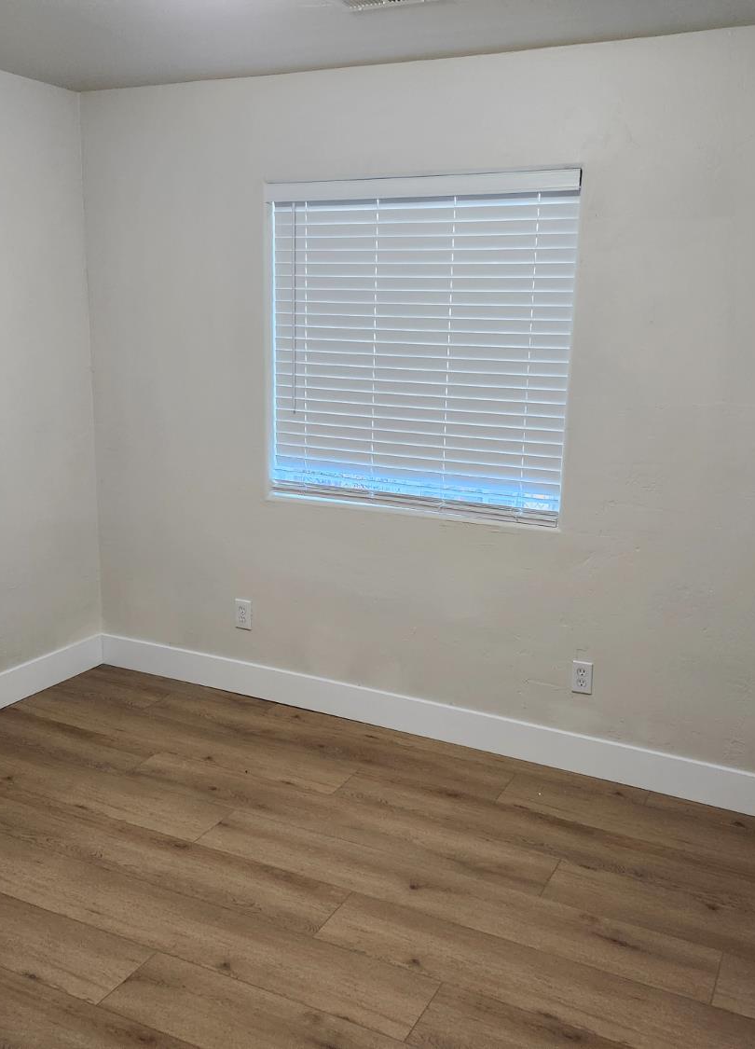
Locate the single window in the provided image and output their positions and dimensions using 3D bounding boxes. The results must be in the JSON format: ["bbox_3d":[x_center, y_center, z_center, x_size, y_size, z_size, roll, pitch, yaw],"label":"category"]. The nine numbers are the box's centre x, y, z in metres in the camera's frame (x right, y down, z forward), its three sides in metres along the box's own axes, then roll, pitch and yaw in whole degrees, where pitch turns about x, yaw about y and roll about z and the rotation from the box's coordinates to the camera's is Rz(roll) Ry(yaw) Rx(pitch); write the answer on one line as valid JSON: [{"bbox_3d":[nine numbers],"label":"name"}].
[{"bbox_3d":[0.126,-0.626,3.360,1.184,1.187,0.090,7,14,26],"label":"single window"}]

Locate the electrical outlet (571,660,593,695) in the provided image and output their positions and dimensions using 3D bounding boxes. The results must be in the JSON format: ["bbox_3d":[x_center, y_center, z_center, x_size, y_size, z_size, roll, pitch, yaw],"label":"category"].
[{"bbox_3d":[0.717,0.538,3.248,0.070,0.115,0.014,7,14,26],"label":"electrical outlet"}]

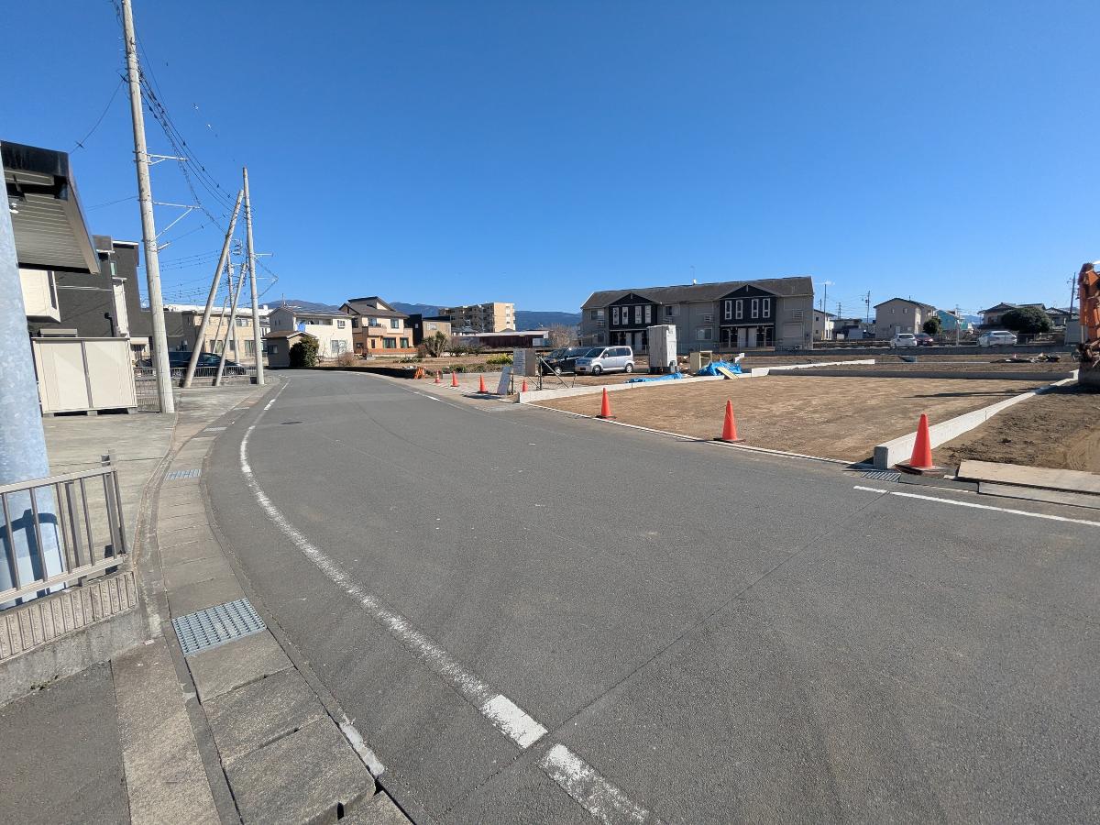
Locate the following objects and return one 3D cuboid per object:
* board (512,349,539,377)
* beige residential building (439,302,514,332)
[{"bbox_3d":[-0.892,-1.778,18.200,0.080,0.950,1.450,-8,9,-41],"label":"board"},{"bbox_3d":[-30.177,-33.636,202.184,34.700,16.600,10.300,5,9,42],"label":"beige residential building"}]

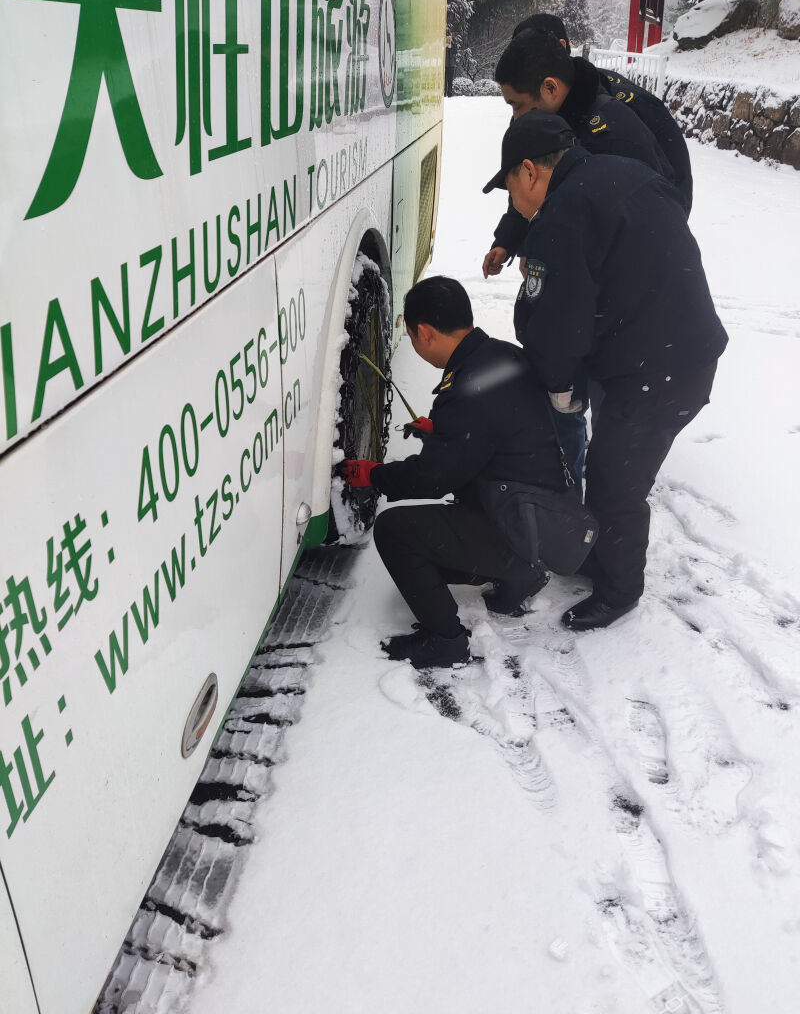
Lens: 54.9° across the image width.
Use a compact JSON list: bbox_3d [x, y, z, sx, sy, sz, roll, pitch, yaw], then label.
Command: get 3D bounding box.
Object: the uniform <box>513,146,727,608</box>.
[{"bbox_3d":[0.610,-0.293,2.250,0.640,1.380,0.530,1,30,2],"label":"uniform"}]

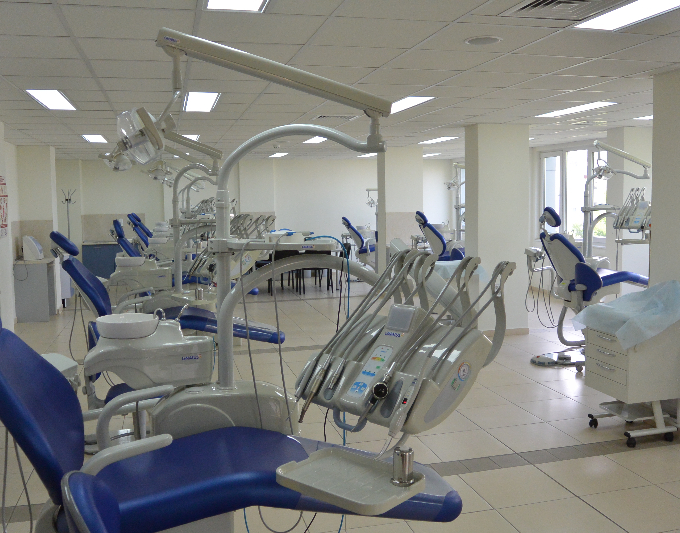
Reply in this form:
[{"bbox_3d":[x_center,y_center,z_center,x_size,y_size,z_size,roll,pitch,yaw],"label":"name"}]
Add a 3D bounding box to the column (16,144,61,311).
[{"bbox_3d":[-4.511,-0.540,10.349,0.465,2.482,0.360,-2,6,-14],"label":"column"}]

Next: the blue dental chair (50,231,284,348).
[{"bbox_3d":[-1.263,0.438,5.263,1.690,1.440,0.700,-2,6,-14],"label":"blue dental chair"}]

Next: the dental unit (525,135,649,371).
[{"bbox_3d":[2.821,-0.210,7.384,1.960,2.210,1.230,-2,6,-14],"label":"dental unit"}]

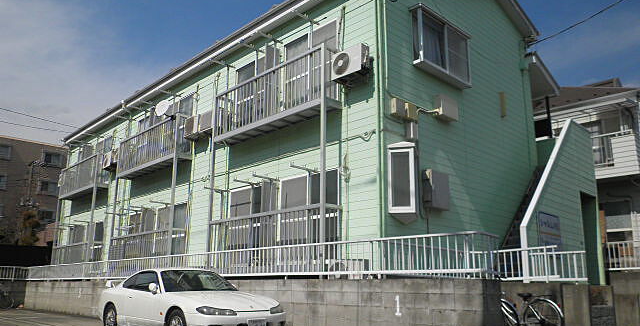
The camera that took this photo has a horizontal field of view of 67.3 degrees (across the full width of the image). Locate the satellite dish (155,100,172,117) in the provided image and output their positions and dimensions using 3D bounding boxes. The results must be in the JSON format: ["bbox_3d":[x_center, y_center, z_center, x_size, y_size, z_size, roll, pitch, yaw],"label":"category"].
[{"bbox_3d":[-4.417,-1.533,13.524,0.460,0.470,0.250,-9,-16,31],"label":"satellite dish"}]

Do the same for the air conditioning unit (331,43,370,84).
[{"bbox_3d":[0.620,-1.953,9.508,0.280,0.545,0.753,13,-19,-43],"label":"air conditioning unit"}]

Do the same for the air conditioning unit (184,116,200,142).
[{"bbox_3d":[-3.342,-0.954,13.027,0.280,0.530,0.740,14,-19,-43],"label":"air conditioning unit"}]

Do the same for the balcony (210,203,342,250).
[{"bbox_3d":[-1.084,1.663,9.998,0.560,1.150,3.760,14,-19,-43],"label":"balcony"}]

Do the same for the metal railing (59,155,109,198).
[{"bbox_3d":[-9.396,0.623,19.159,0.562,1.245,4.045,13,-19,-43],"label":"metal railing"}]

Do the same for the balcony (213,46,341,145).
[{"bbox_3d":[-1.104,-1.392,11.082,0.562,1.245,3.931,13,-19,-43],"label":"balcony"}]

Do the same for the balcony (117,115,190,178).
[{"bbox_3d":[-5.237,-0.388,15.108,0.562,1.245,3.950,13,-19,-43],"label":"balcony"}]

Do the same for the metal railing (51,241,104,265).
[{"bbox_3d":[-9.366,3.768,18.360,0.562,1.251,3.982,13,-19,-43],"label":"metal railing"}]

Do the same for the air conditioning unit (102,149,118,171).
[{"bbox_3d":[-7.284,-0.091,16.882,0.290,0.530,0.760,14,-19,-43],"label":"air conditioning unit"}]

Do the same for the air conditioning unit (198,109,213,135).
[{"bbox_3d":[-2.791,-1.068,12.487,0.280,0.530,0.740,14,-19,-43],"label":"air conditioning unit"}]

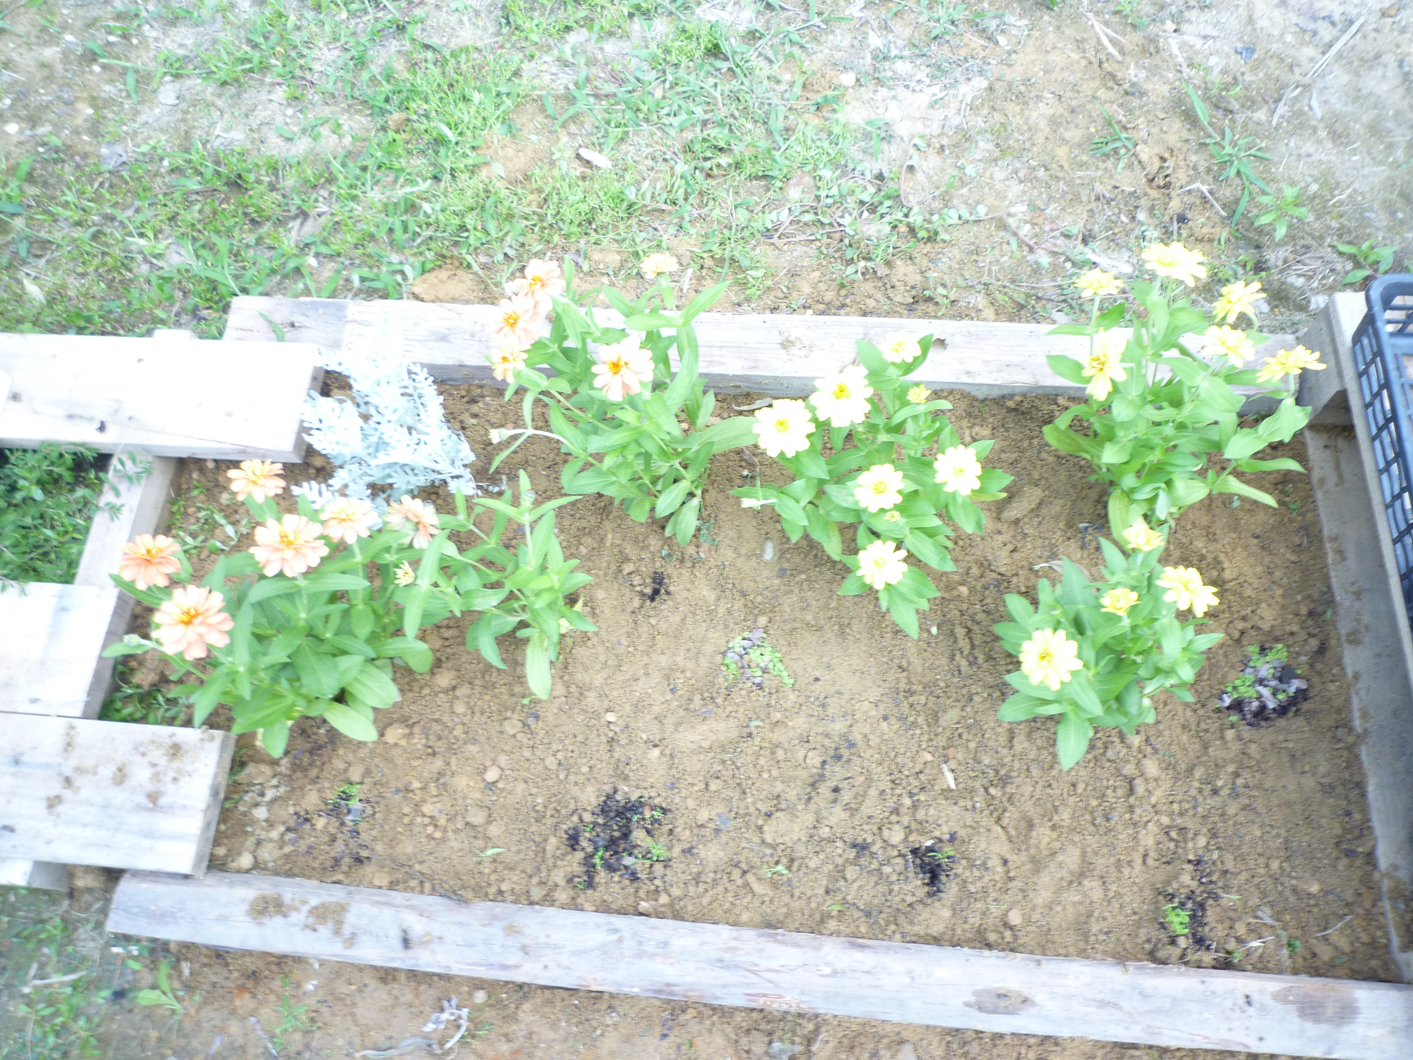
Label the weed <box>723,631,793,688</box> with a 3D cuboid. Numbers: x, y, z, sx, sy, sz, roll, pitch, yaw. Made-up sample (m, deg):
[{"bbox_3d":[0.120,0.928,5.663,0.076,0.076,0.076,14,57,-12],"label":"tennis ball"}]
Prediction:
[{"bbox_3d":[0.055,0.140,1.098,0.076,0.020,0.062,0,67,4],"label":"weed"}]

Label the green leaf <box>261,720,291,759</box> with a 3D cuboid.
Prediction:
[{"bbox_3d":[-0.452,0.218,1.073,0.031,0.015,0.047,-2,92,4],"label":"green leaf"}]

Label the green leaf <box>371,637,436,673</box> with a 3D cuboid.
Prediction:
[{"bbox_3d":[-0.325,0.131,1.084,0.068,0.015,0.031,18,69,-7],"label":"green leaf"}]

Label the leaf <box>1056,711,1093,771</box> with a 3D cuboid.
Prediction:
[{"bbox_3d":[0.356,0.206,1.000,0.033,0.015,0.059,7,88,7],"label":"leaf"}]

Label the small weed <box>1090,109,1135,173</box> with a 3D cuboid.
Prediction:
[{"bbox_3d":[0.576,-0.552,1.445,0.068,0.045,0.080,3,68,6],"label":"small weed"}]

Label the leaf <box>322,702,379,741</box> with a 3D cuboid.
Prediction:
[{"bbox_3d":[-0.375,0.204,1.073,0.062,0.015,0.030,28,71,-5],"label":"leaf"}]

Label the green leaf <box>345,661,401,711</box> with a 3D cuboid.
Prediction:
[{"bbox_3d":[-0.350,0.165,1.074,0.065,0.015,0.038,33,73,2],"label":"green leaf"}]

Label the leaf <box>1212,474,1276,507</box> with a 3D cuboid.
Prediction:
[{"bbox_3d":[0.554,-0.039,1.050,0.074,0.015,0.020,22,70,-4],"label":"leaf"}]

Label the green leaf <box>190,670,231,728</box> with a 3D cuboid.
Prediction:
[{"bbox_3d":[-0.538,0.183,1.111,0.027,0.014,0.080,34,100,16],"label":"green leaf"}]

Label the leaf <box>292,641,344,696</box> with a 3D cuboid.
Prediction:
[{"bbox_3d":[-0.431,0.155,1.131,0.044,0.014,0.069,-17,98,-3],"label":"leaf"}]

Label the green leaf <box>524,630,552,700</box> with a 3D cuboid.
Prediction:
[{"bbox_3d":[-0.198,0.159,1.201,0.029,0.014,0.082,-6,89,2],"label":"green leaf"}]

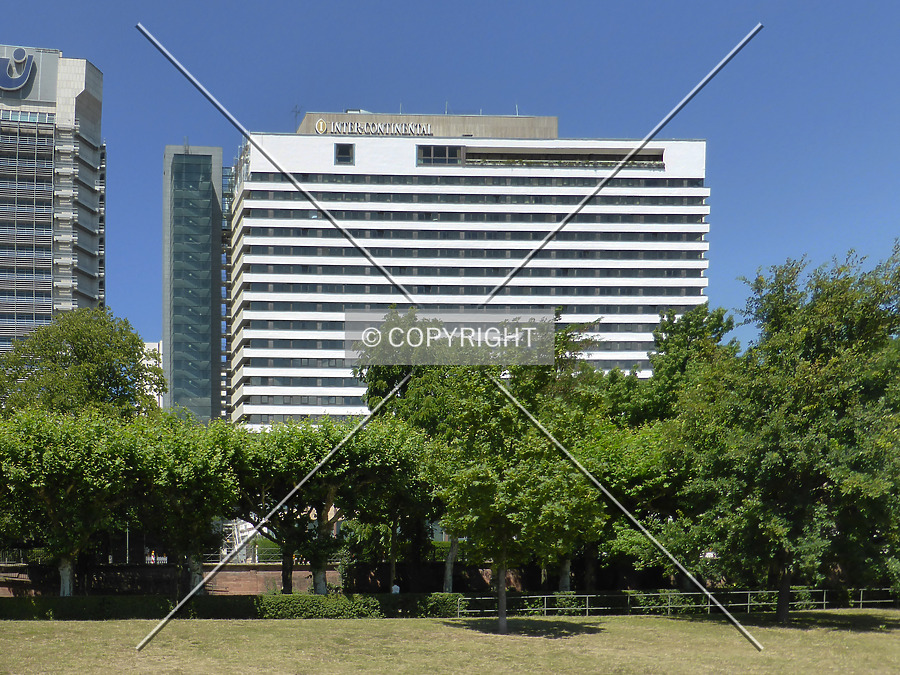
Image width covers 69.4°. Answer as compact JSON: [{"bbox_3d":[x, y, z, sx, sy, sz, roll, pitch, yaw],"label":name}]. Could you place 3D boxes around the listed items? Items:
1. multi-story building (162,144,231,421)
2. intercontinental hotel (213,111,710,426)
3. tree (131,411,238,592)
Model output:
[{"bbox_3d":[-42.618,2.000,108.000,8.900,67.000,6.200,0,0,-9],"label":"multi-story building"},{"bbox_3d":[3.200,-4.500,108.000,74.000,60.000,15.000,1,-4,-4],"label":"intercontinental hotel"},{"bbox_3d":[-14.900,9.700,37.000,6.500,10.800,6.300,1,-4,-2],"label":"tree"}]

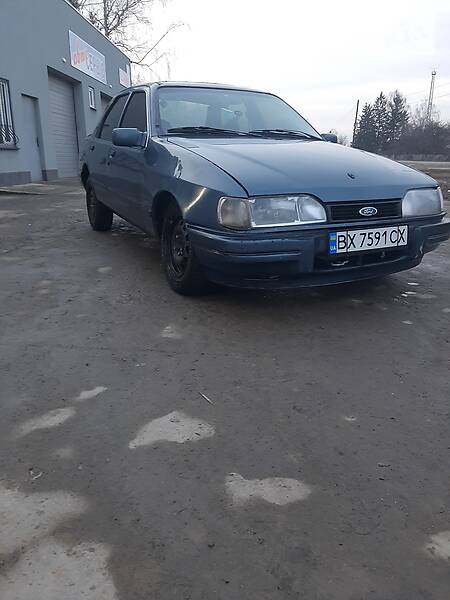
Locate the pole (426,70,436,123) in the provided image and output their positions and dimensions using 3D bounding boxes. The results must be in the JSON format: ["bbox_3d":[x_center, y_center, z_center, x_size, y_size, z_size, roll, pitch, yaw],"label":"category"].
[{"bbox_3d":[29.315,-26.332,67.203,0.700,11.910,0.700,7,19,21],"label":"pole"}]

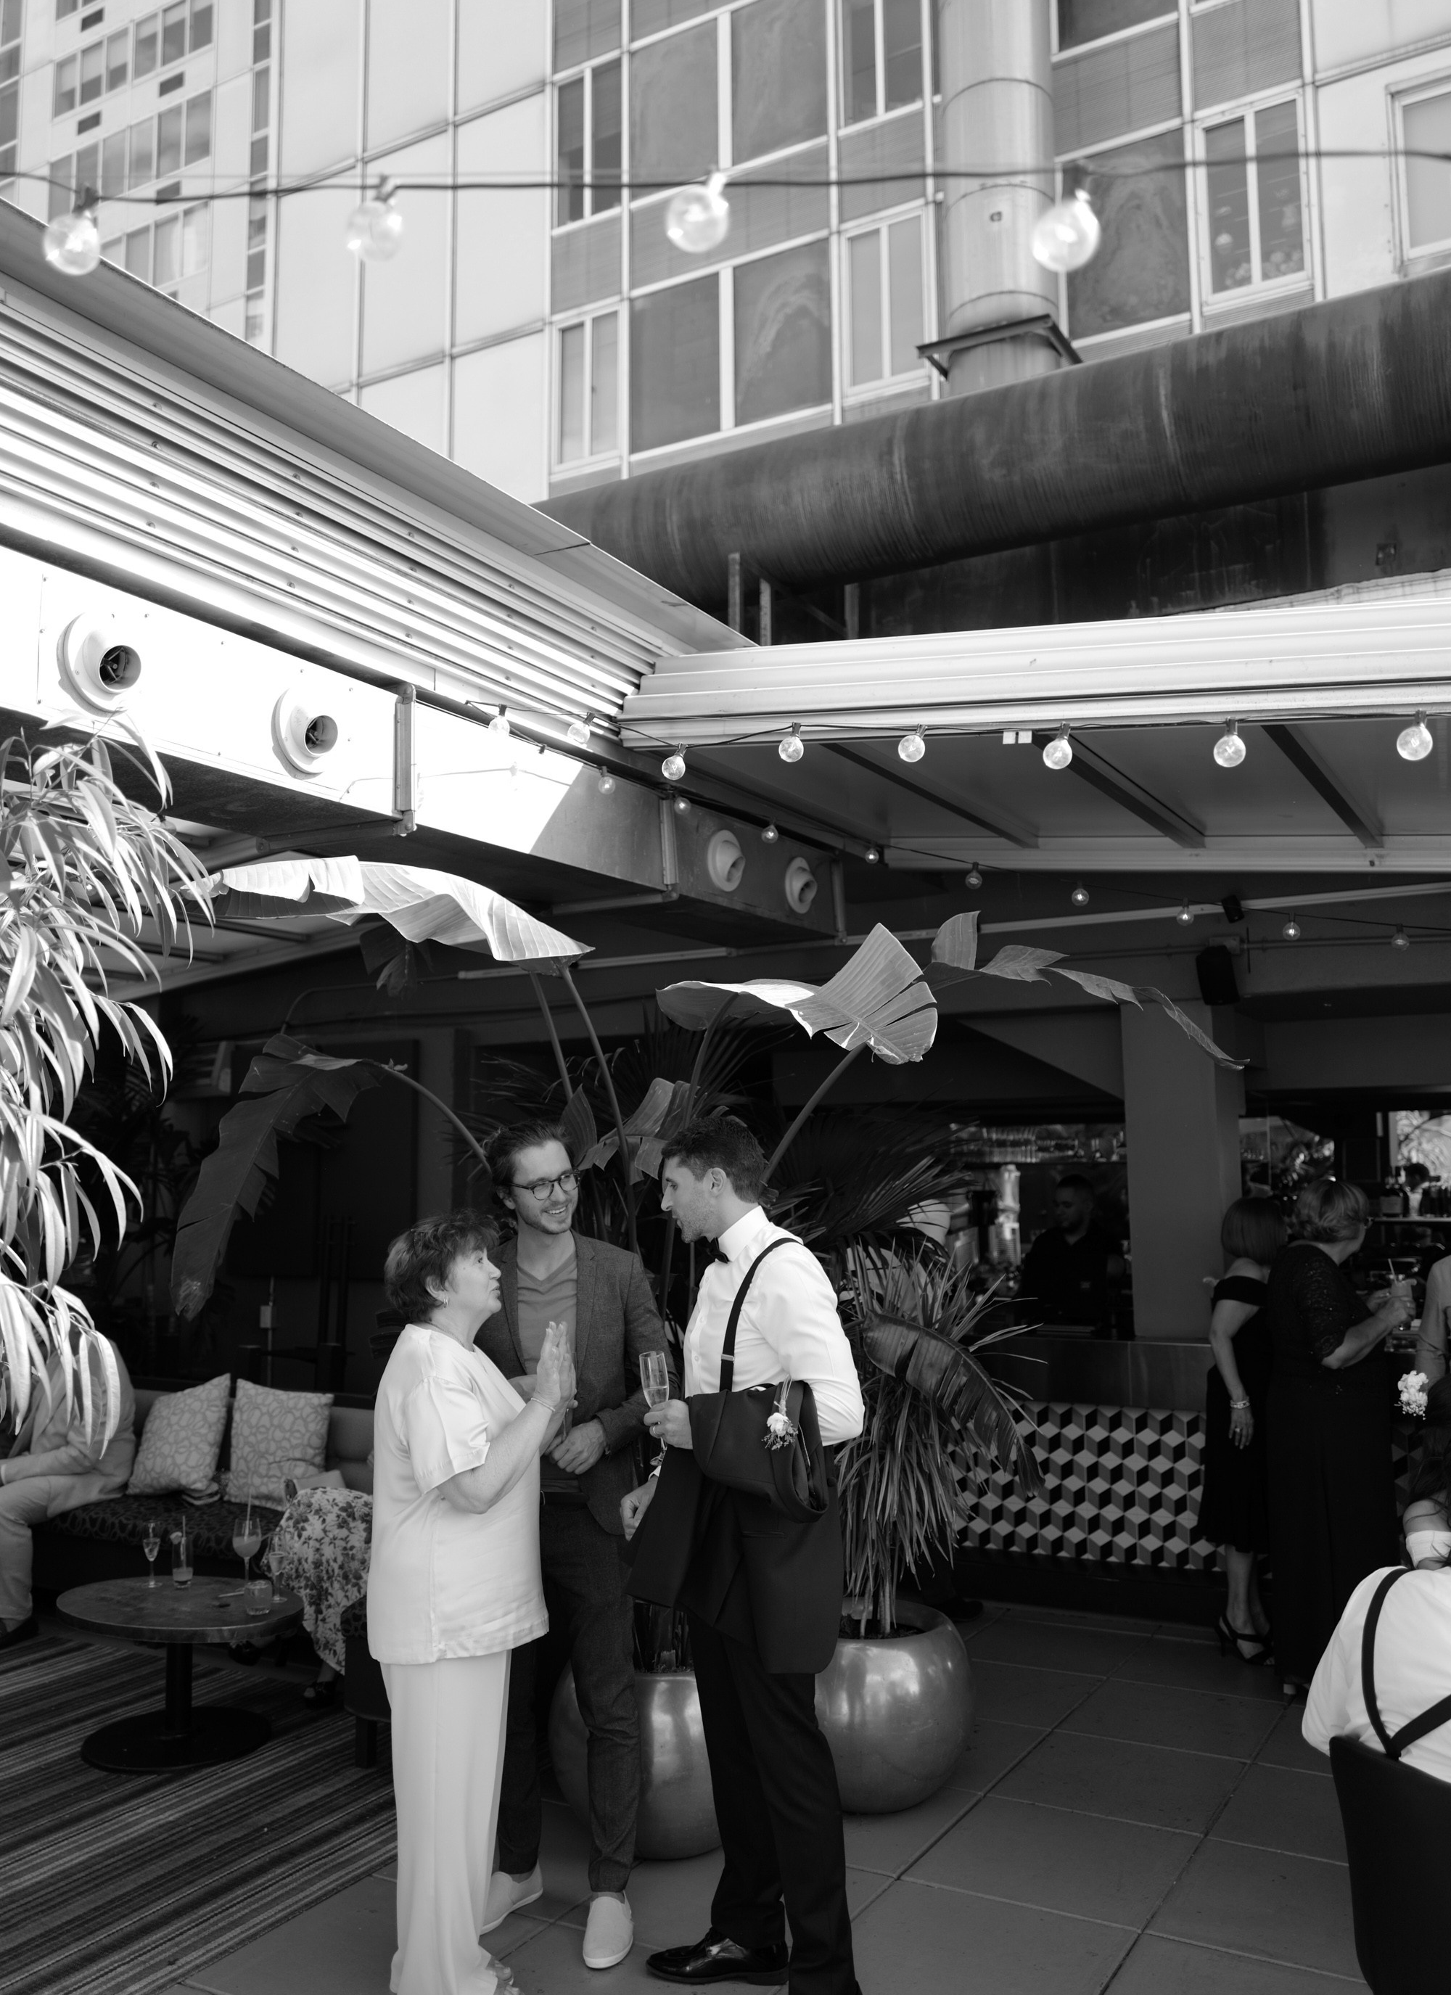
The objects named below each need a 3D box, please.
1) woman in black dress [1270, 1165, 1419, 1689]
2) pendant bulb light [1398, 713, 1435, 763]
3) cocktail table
[{"bbox_3d":[2.063,1.435,5.611,0.460,1.680,0.470,2,-6,-21],"label":"woman in black dress"},{"bbox_3d":[1.856,-0.702,4.550,0.100,0.130,0.100,-3,-6,28],"label":"pendant bulb light"},{"bbox_3d":[-1.651,2.035,5.114,0.810,0.410,0.560,-3,-6,28],"label":"cocktail table"}]

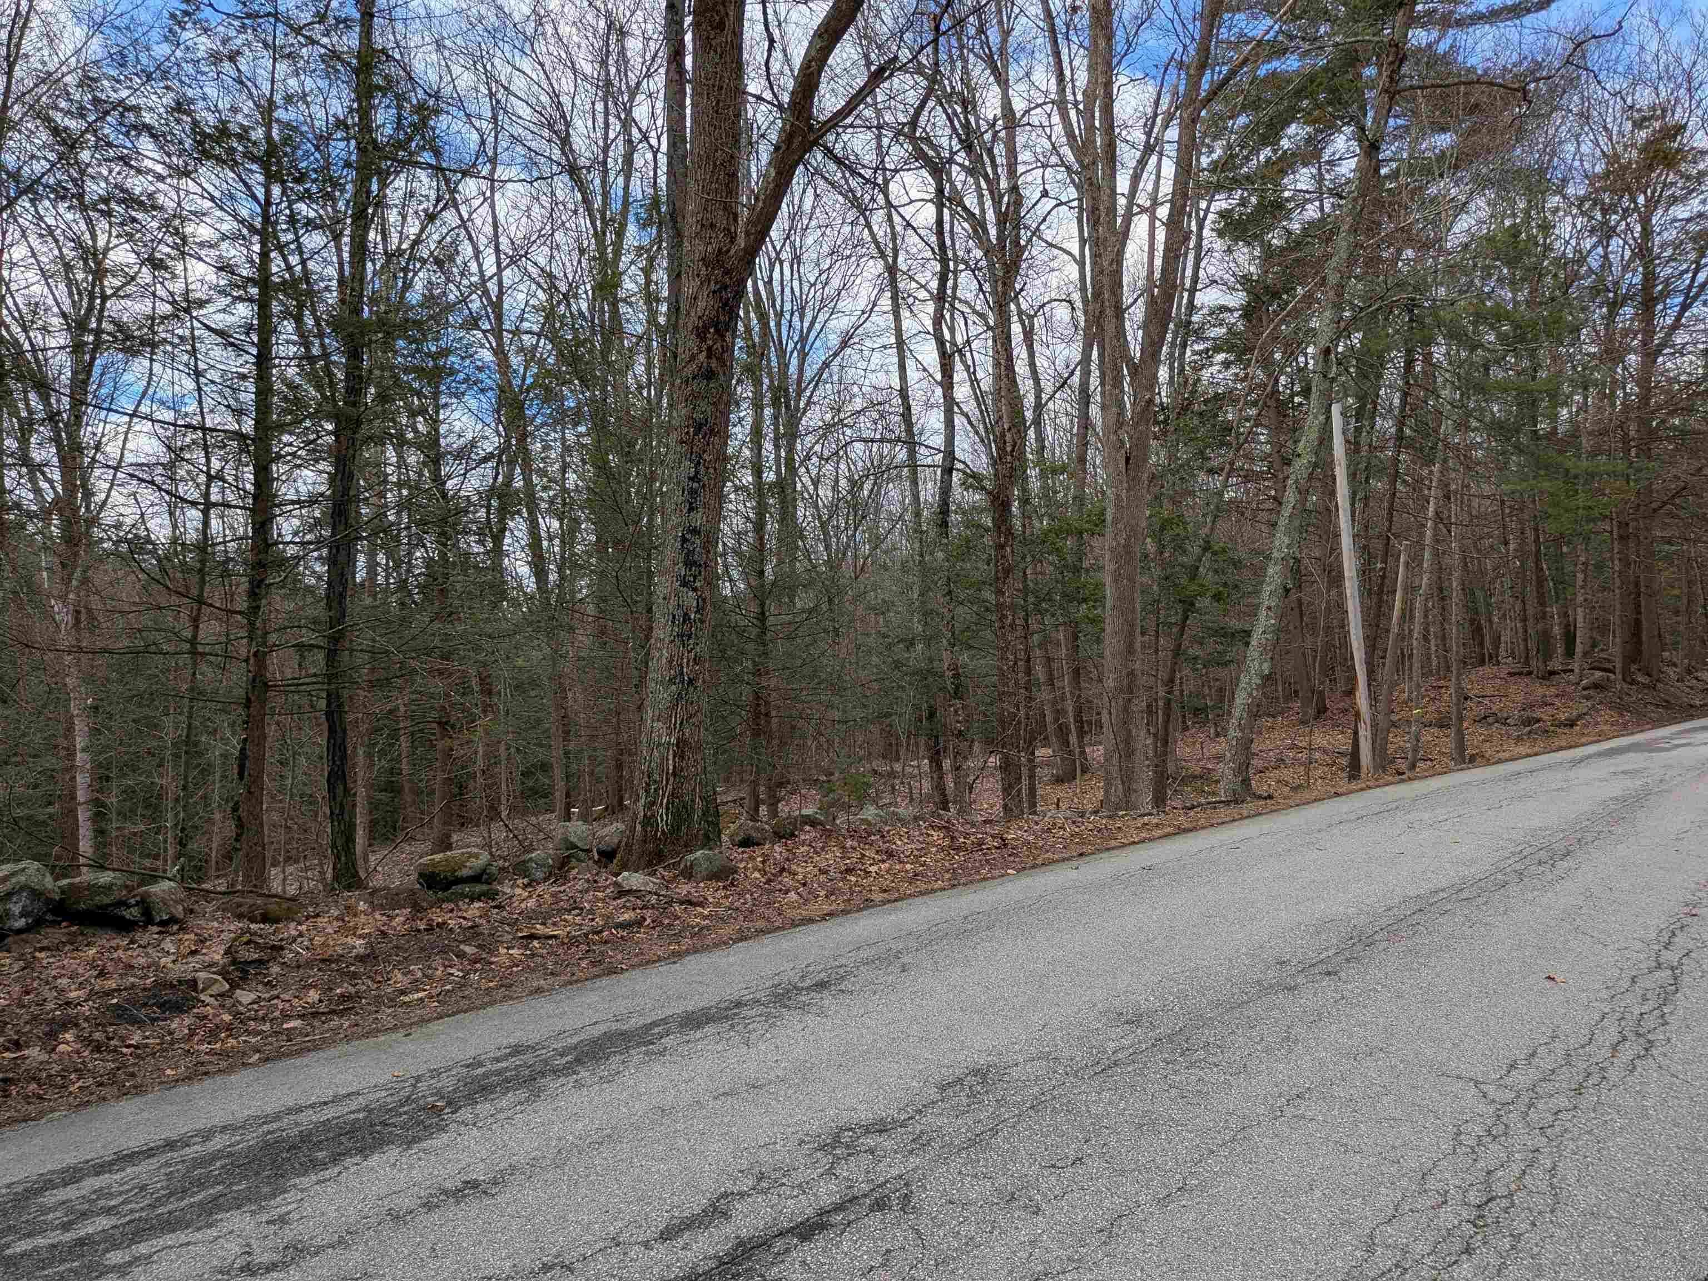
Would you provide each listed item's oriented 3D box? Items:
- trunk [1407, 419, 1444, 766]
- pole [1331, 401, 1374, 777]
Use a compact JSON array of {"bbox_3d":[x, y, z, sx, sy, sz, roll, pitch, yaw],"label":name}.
[{"bbox_3d":[7.810,-0.605,16.185,0.170,4.830,0.160,5,-2,24],"label":"trunk"},{"bbox_3d":[6.516,-0.685,15.485,0.160,4.900,0.160,-5,-2,24],"label":"pole"}]

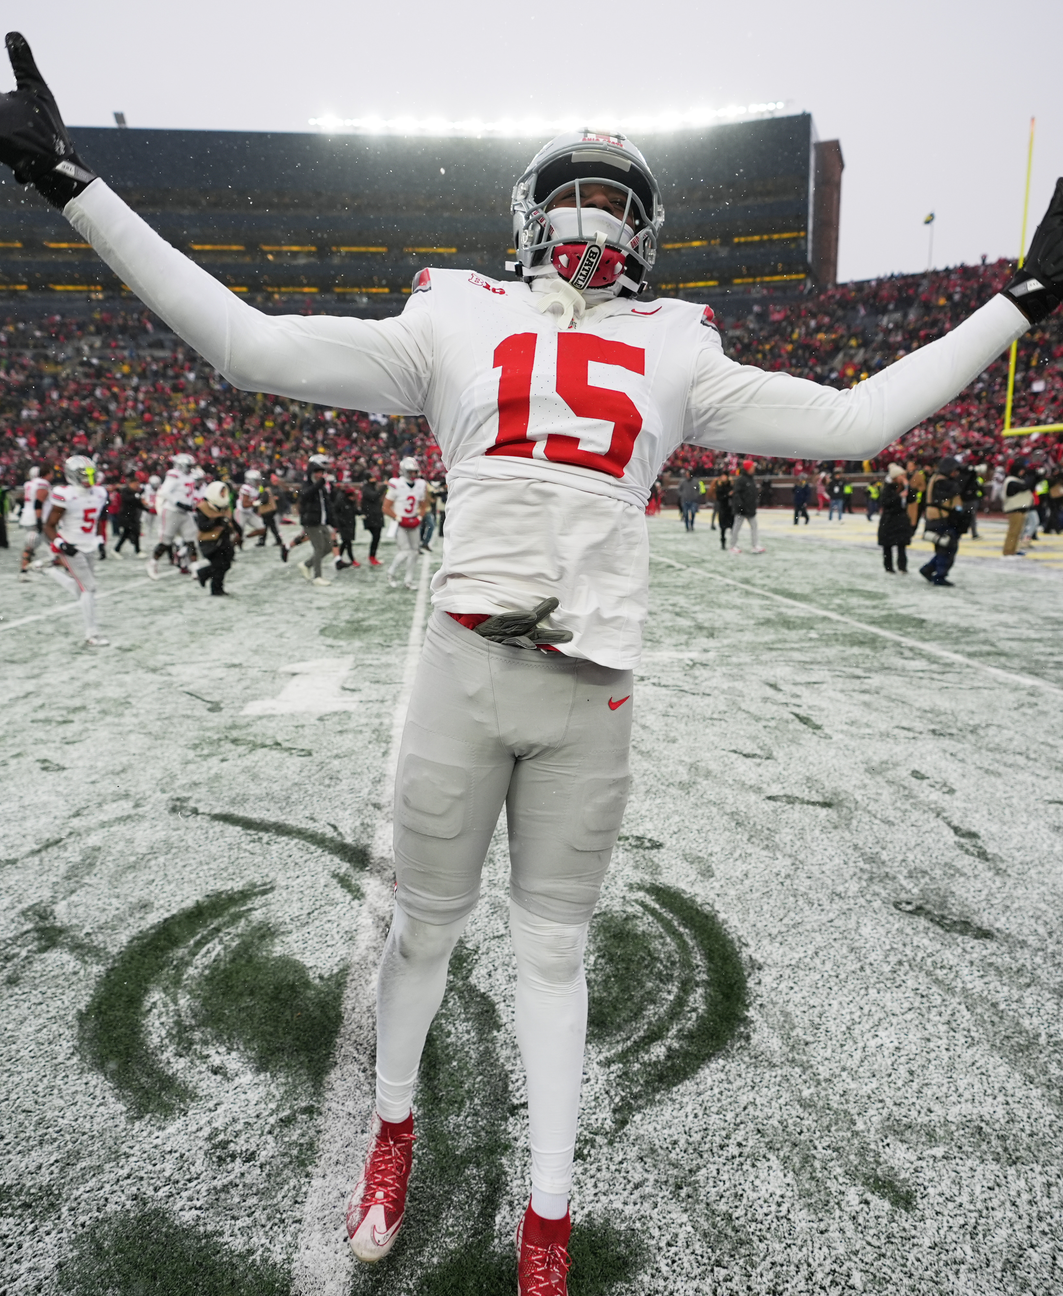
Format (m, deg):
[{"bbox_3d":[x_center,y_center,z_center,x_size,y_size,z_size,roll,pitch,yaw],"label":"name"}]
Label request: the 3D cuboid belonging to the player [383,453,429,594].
[{"bbox_3d":[-1.912,-1.889,13.100,0.660,1.930,0.480,-5,11,-20],"label":"player"}]

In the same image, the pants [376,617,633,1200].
[{"bbox_3d":[-0.069,0.482,1.678,0.470,1.060,0.460,-1,11,-3],"label":"pants"}]

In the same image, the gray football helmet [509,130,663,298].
[{"bbox_3d":[0.088,-0.692,1.375,0.250,0.265,0.320,7,-6,-4],"label":"gray football helmet"}]

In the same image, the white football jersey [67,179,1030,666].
[{"bbox_3d":[0.041,-0.303,1.408,1.300,0.700,0.540,-1,11,1],"label":"white football jersey"}]

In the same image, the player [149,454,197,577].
[{"bbox_3d":[-6.169,-2.267,14.900,0.800,1.990,0.660,4,12,24],"label":"player"}]

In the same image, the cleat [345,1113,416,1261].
[{"bbox_3d":[-0.298,1.093,1.827,0.115,0.140,0.315,1,11,7],"label":"cleat"}]

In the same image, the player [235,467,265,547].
[{"bbox_3d":[-6.635,-3.247,20.400,0.850,1.880,0.620,2,11,12],"label":"player"}]

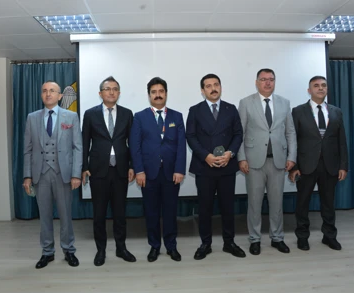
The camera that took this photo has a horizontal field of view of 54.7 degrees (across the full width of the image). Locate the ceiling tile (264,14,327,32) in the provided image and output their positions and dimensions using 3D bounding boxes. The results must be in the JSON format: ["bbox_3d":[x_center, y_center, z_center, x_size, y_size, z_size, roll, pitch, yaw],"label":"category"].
[{"bbox_3d":[1.270,-1.345,3.750,0.600,0.025,0.600,-1,1,-3],"label":"ceiling tile"}]

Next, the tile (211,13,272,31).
[{"bbox_3d":[0.668,-1.336,3.700,0.600,0.025,0.600,-1,1,-3],"label":"tile"}]

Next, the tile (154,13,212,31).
[{"bbox_3d":[0.059,-1.322,3.660,0.600,0.025,0.600,-1,1,-3],"label":"tile"}]

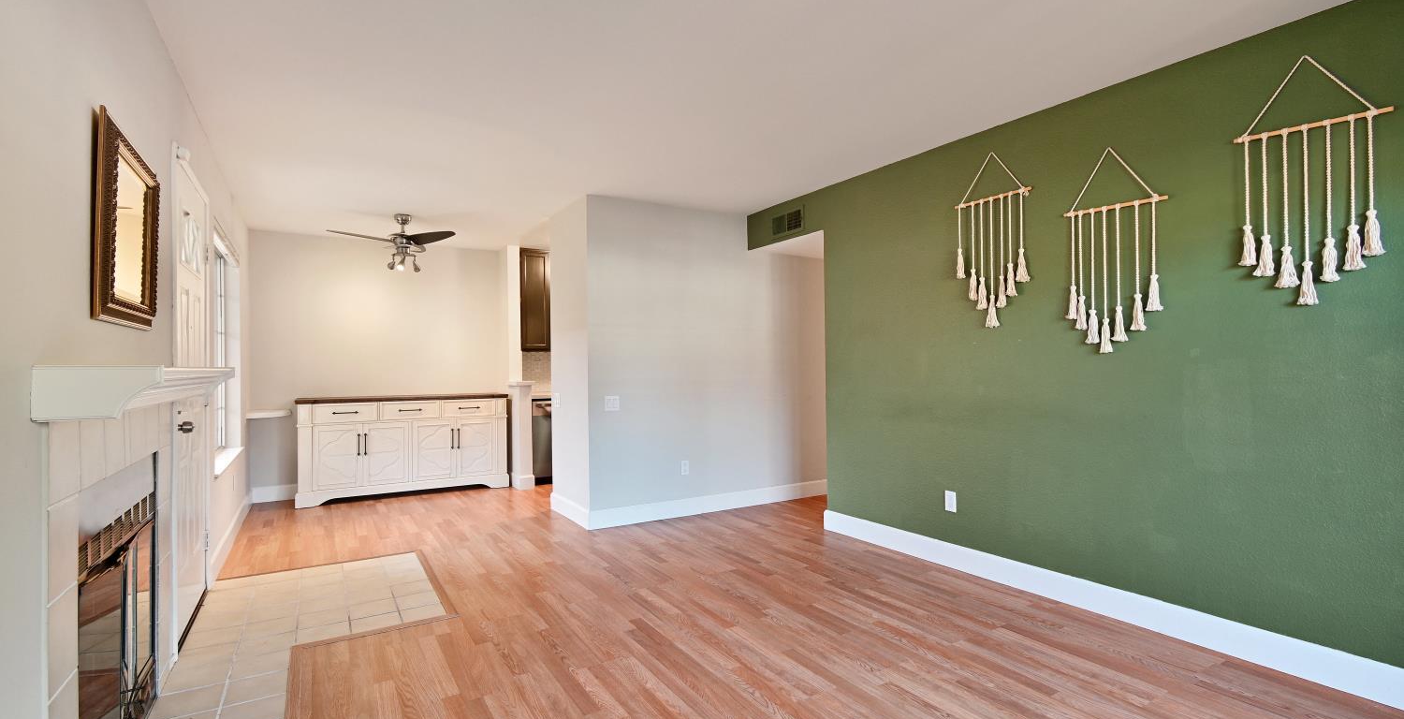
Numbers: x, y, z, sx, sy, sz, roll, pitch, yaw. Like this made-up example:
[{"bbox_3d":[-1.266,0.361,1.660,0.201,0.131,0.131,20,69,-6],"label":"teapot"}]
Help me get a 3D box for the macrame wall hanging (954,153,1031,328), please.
[{"bbox_3d":[1.551,-0.638,3.131,0.040,0.930,0.430,0,-1,-34],"label":"macrame wall hanging"}]

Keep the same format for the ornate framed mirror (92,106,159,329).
[{"bbox_3d":[-1.728,-0.377,1.776,0.035,0.555,0.630,0,-1,-34],"label":"ornate framed mirror"}]

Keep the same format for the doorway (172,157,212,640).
[{"bbox_3d":[-2.443,0.196,2.767,0.120,2.090,0.980,0,-1,-34],"label":"doorway"}]

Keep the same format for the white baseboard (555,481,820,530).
[{"bbox_3d":[-0.055,1.170,5.090,2.300,0.135,0.783,0,-1,-28],"label":"white baseboard"}]

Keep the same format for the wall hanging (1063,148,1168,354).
[{"bbox_3d":[1.869,-0.496,2.656,0.040,0.930,0.420,0,-1,-34],"label":"wall hanging"}]

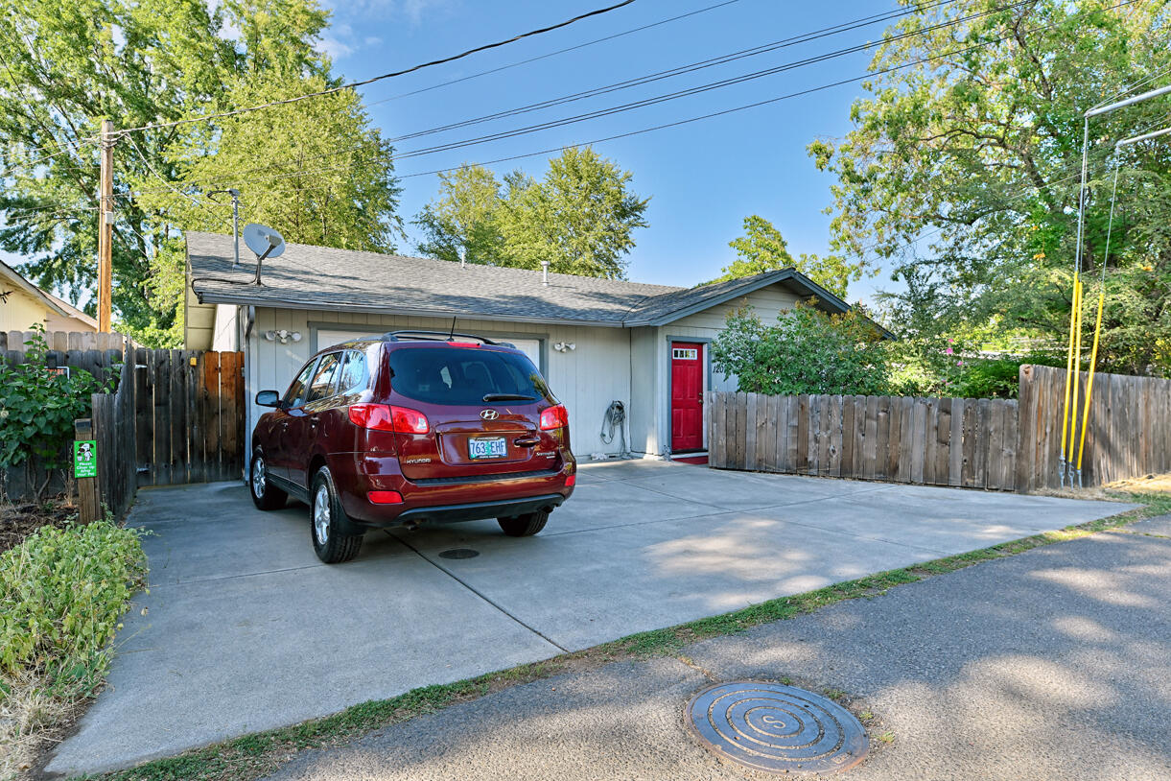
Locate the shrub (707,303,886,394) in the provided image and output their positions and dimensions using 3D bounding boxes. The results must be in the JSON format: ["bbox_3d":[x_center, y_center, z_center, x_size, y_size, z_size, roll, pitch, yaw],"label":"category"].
[{"bbox_3d":[4.067,-0.167,11.699,3.000,2.980,2.500,-1,1,-34],"label":"shrub"}]

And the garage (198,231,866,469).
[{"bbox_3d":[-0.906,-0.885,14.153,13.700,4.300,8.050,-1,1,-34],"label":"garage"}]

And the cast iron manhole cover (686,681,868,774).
[{"bbox_3d":[0.776,1.371,2.545,0.700,0.040,0.700,0,1,0],"label":"cast iron manhole cover"}]

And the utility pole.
[{"bbox_3d":[-11.346,-2.558,14.472,0.300,7.440,0.300,1,1,-38],"label":"utility pole"}]

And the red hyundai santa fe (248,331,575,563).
[{"bbox_3d":[-2.054,0.452,6.310,1.890,1.770,4.680,-1,1,-36],"label":"red hyundai santa fe"}]

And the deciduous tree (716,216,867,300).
[{"bbox_3d":[7.153,-2.552,22.473,6.200,7.800,5.800,0,1,0],"label":"deciduous tree"}]

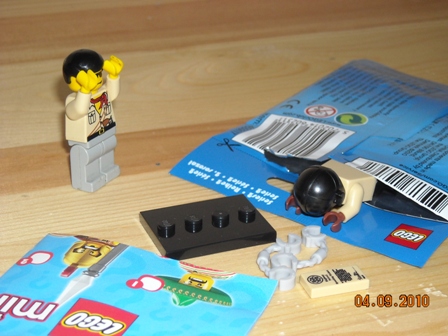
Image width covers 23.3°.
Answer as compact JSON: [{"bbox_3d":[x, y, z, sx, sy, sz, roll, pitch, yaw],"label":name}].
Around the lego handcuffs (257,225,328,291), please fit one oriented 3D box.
[{"bbox_3d":[0.018,0.023,0.292,0.016,0.004,0.030,13,29,23],"label":"lego handcuffs"}]

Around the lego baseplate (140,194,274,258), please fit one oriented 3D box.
[{"bbox_3d":[-0.005,0.016,0.305,0.032,0.005,0.024,-9,28,-19],"label":"lego baseplate"}]

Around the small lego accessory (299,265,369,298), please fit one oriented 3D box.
[{"bbox_3d":[0.028,0.029,0.281,0.016,0.003,0.008,-7,27,-16],"label":"small lego accessory"}]

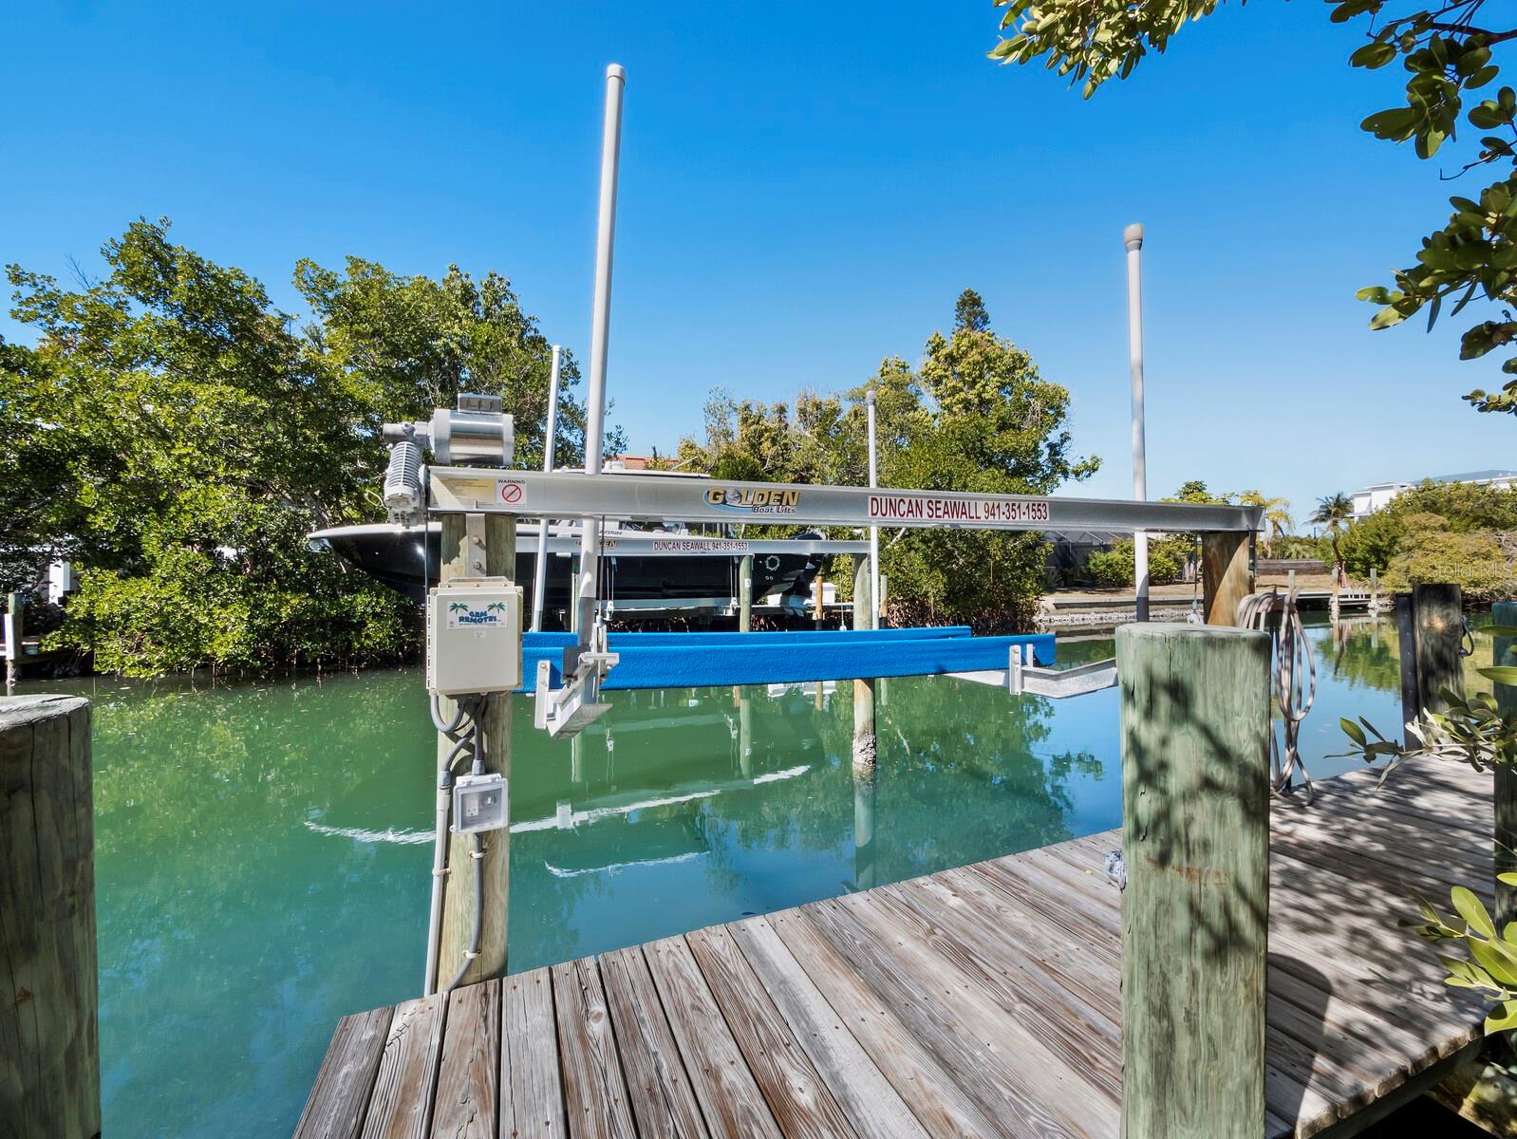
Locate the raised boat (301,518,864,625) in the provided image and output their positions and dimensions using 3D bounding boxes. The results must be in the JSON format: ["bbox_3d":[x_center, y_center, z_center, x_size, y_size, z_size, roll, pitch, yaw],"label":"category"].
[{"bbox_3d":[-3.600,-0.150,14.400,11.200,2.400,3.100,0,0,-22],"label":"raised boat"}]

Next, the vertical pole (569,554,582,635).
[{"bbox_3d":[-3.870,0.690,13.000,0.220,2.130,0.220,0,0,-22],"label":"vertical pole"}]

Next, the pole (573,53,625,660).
[{"bbox_3d":[-0.608,-0.800,2.330,0.066,2.240,0.066,3,-1,-22],"label":"pole"}]

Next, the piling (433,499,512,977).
[{"bbox_3d":[-0.935,0.570,2.020,0.217,1.540,0.217,0,0,-22],"label":"piling"}]

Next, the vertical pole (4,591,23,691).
[{"bbox_3d":[-14.770,1.440,12.200,0.220,1.920,0.220,0,0,-22],"label":"vertical pole"}]

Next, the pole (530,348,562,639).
[{"bbox_3d":[-1.763,-0.680,5.100,0.064,2.400,0.064,4,-1,-22],"label":"pole"}]

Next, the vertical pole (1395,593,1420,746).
[{"bbox_3d":[4.498,0.720,4.250,0.075,1.100,0.075,-3,0,-22],"label":"vertical pole"}]

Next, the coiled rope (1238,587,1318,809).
[{"bbox_3d":[2.950,0.710,3.500,0.330,1.230,0.250,0,0,-22],"label":"coiled rope"}]

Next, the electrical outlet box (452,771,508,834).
[{"bbox_3d":[-0.842,0.711,1.860,0.150,0.160,0.110,0,0,-22],"label":"electrical outlet box"}]

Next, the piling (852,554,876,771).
[{"bbox_3d":[1.190,1.036,6.880,0.216,2.430,0.216,0,0,-22],"label":"piling"}]

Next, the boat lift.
[{"bbox_3d":[0.185,0.195,4.450,4.200,1.080,3.850,0,0,-22],"label":"boat lift"}]

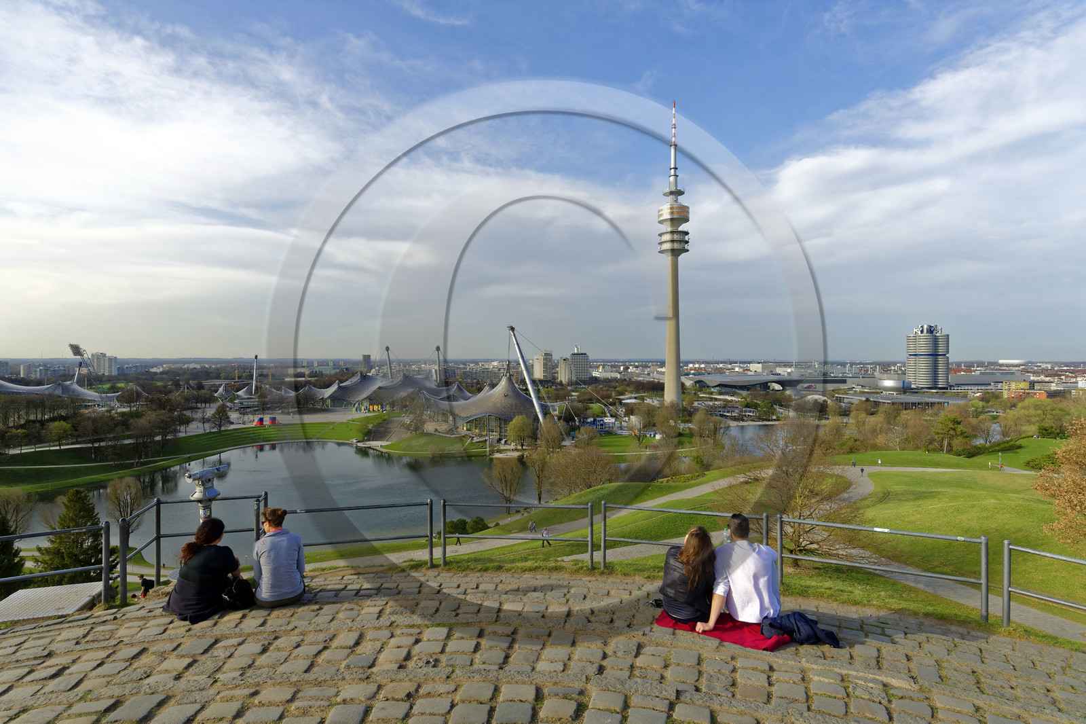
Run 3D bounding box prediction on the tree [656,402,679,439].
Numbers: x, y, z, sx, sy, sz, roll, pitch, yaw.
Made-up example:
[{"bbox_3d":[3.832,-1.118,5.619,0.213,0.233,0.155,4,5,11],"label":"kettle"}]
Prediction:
[{"bbox_3d":[77.660,37.350,358.000,14.840,24.900,14.000,0,0,0],"label":"tree"}]

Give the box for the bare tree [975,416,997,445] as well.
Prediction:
[{"bbox_3d":[278.276,43.688,360.000,12.000,20.246,12.000,0,1,38],"label":"bare tree"}]

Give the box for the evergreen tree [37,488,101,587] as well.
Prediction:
[{"bbox_3d":[-36.617,15.151,45.000,5.600,10.456,5.600,0,1,-39],"label":"evergreen tree"}]

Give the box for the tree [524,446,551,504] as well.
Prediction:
[{"bbox_3d":[-1.981,43.894,223.000,10.500,22.442,10.500,0,0,0],"label":"tree"}]

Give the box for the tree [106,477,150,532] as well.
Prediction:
[{"bbox_3d":[-123.478,44.532,170.000,10.500,21.134,10.500,0,1,-36],"label":"tree"}]

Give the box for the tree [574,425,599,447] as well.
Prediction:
[{"bbox_3d":[25.620,44.010,336.000,14.930,14.420,14.000,0,0,0],"label":"tree"}]

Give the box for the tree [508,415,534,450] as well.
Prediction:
[{"bbox_3d":[-13.617,42.367,347.000,15.000,21.055,15.000,0,0,-2],"label":"tree"}]

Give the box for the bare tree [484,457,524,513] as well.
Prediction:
[{"bbox_3d":[-13.760,43.420,202.000,14.060,19.880,13.500,0,0,0],"label":"bare tree"}]

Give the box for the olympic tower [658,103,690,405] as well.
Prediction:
[{"bbox_3d":[122.630,-96.970,536.000,28.600,290.500,28.600,0,0,0],"label":"olympic tower"}]

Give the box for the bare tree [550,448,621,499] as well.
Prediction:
[{"bbox_3d":[15.870,42.680,221.000,26.840,20.610,21.000,0,0,0],"label":"bare tree"}]

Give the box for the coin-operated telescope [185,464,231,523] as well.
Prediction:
[{"bbox_3d":[-4.280,2.090,7.280,0.370,1.580,0.600,0,0,23],"label":"coin-operated telescope"}]

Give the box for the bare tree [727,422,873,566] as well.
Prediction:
[{"bbox_3d":[11.090,5.680,25.000,6.120,6.470,6.200,0,0,0],"label":"bare tree"}]

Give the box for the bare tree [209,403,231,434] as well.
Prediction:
[{"bbox_3d":[-220.310,38.192,391.000,13.200,19.674,13.200,0,0,-29],"label":"bare tree"}]

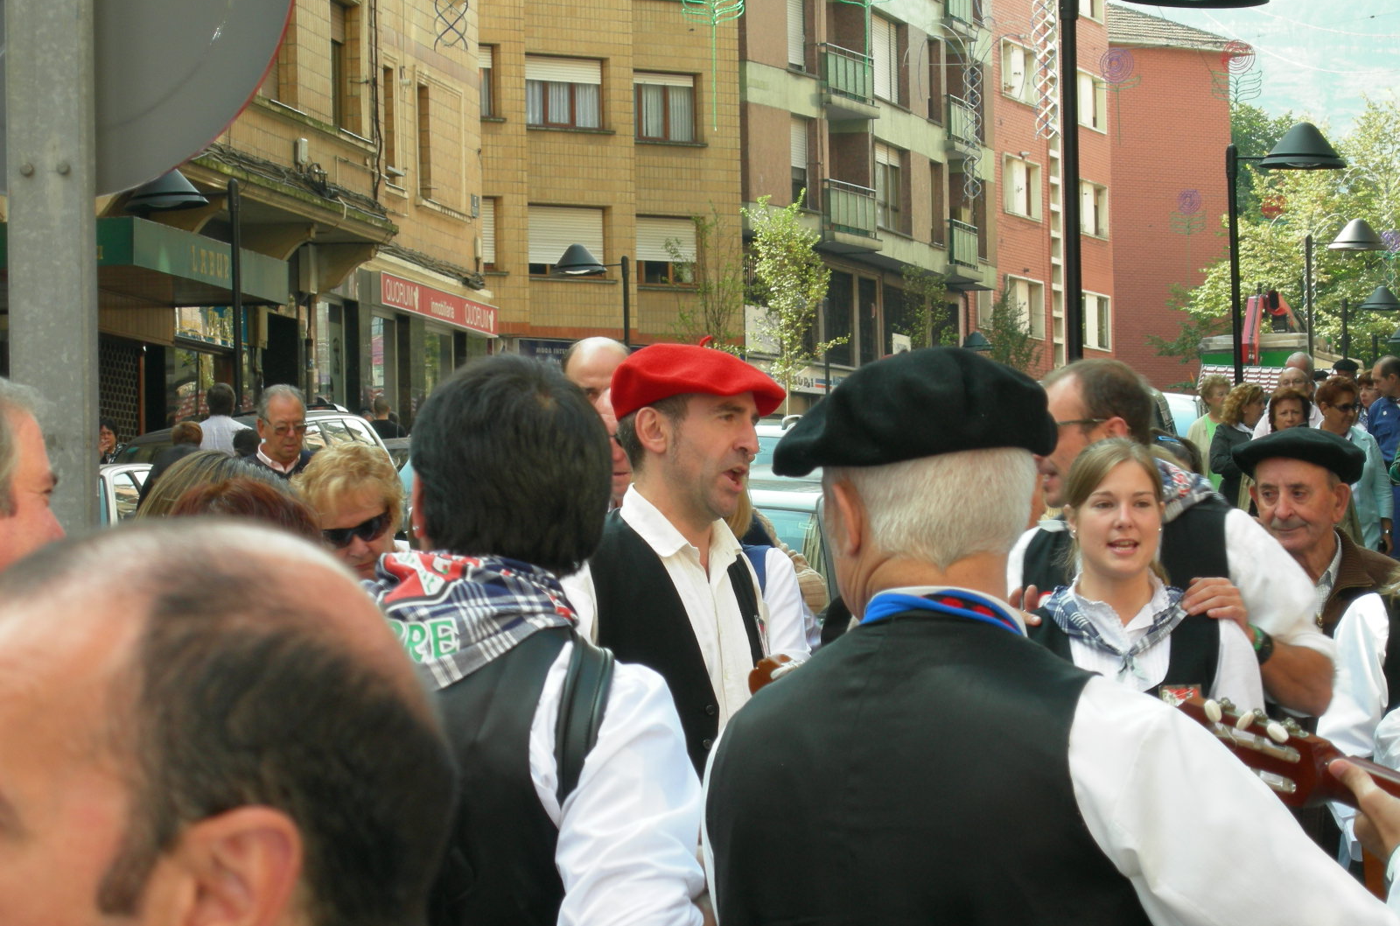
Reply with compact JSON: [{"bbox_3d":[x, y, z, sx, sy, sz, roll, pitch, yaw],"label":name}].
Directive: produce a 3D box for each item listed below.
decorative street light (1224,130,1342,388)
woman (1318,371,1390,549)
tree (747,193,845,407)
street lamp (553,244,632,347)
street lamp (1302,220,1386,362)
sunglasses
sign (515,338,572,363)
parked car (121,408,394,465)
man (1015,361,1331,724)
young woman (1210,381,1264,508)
[{"bbox_3d":[5.104,-0.977,44.000,1.050,3.870,0.750,-1,-2,7],"label":"decorative street light"},{"bbox_3d":[3.265,0.379,25.475,0.500,1.630,0.360,0,-2,-27],"label":"woman"},{"bbox_3d":[1.748,-2.241,92.000,1.750,5.400,1.750,-1,-2,0],"label":"tree"},{"bbox_3d":[-1.455,-1.151,71.000,1.080,3.800,0.750,-1,-2,7],"label":"street lamp"},{"bbox_3d":[8.039,-1.116,63.000,1.050,3.800,0.750,-1,-2,7],"label":"street lamp"},{"bbox_3d":[-0.626,0.097,9.255,0.145,0.050,0.140,-16,24,-2],"label":"sunglasses"},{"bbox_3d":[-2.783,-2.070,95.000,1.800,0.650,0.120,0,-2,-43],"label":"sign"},{"bbox_3d":[-3.749,0.331,43.500,1.760,1.620,4.300,-2,-2,18],"label":"parked car"},{"bbox_3d":[0.731,0.687,8.373,0.560,1.720,0.450,-2,-2,36],"label":"man"},{"bbox_3d":[2.865,0.388,26.975,0.360,1.630,0.480,-2,-2,27],"label":"young woman"}]

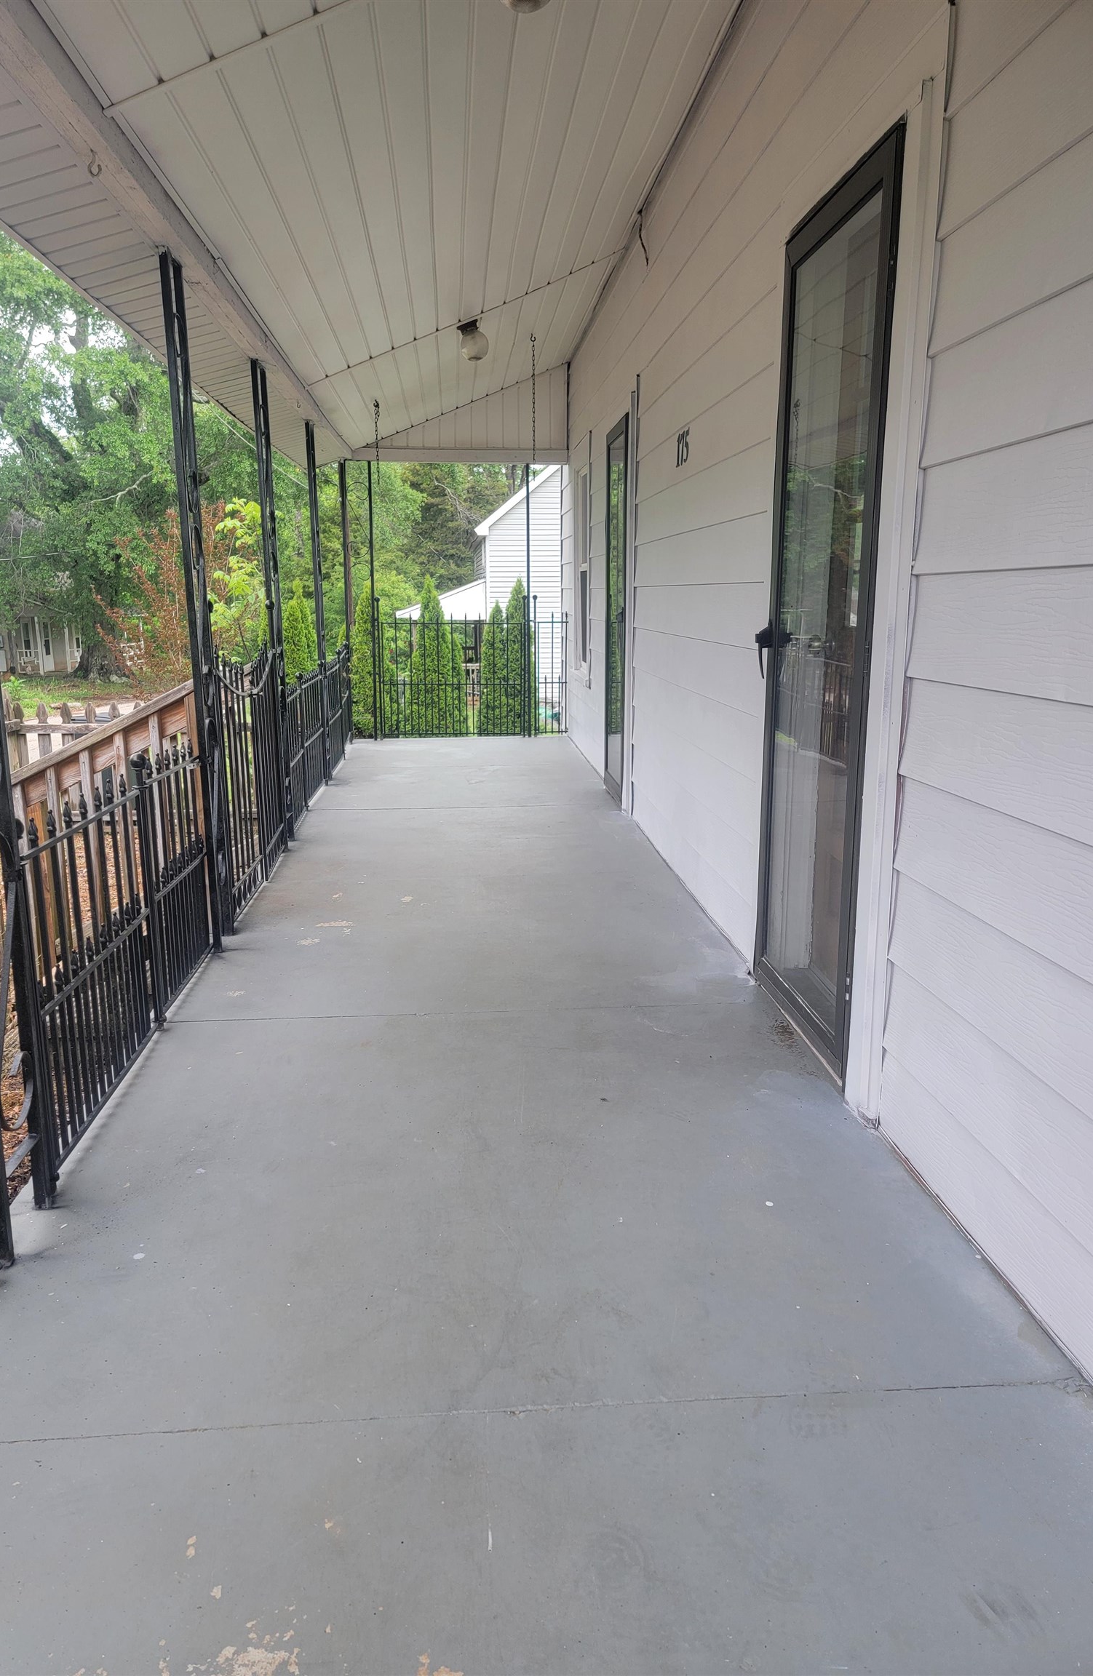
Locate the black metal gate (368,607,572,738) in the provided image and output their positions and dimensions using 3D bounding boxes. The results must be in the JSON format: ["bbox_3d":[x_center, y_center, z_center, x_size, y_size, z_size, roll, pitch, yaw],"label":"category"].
[{"bbox_3d":[-0.611,-1.313,9.196,1.571,1.023,0.060,-1,12,-5],"label":"black metal gate"}]

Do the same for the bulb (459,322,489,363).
[{"bbox_3d":[-0.377,-2.579,6.031,0.148,0.195,0.148,-17,13,-1],"label":"bulb"}]

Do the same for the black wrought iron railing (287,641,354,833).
[{"bbox_3d":[-1.357,-0.736,7.158,0.060,0.723,3.593,-1,12,-5],"label":"black wrought iron railing"}]

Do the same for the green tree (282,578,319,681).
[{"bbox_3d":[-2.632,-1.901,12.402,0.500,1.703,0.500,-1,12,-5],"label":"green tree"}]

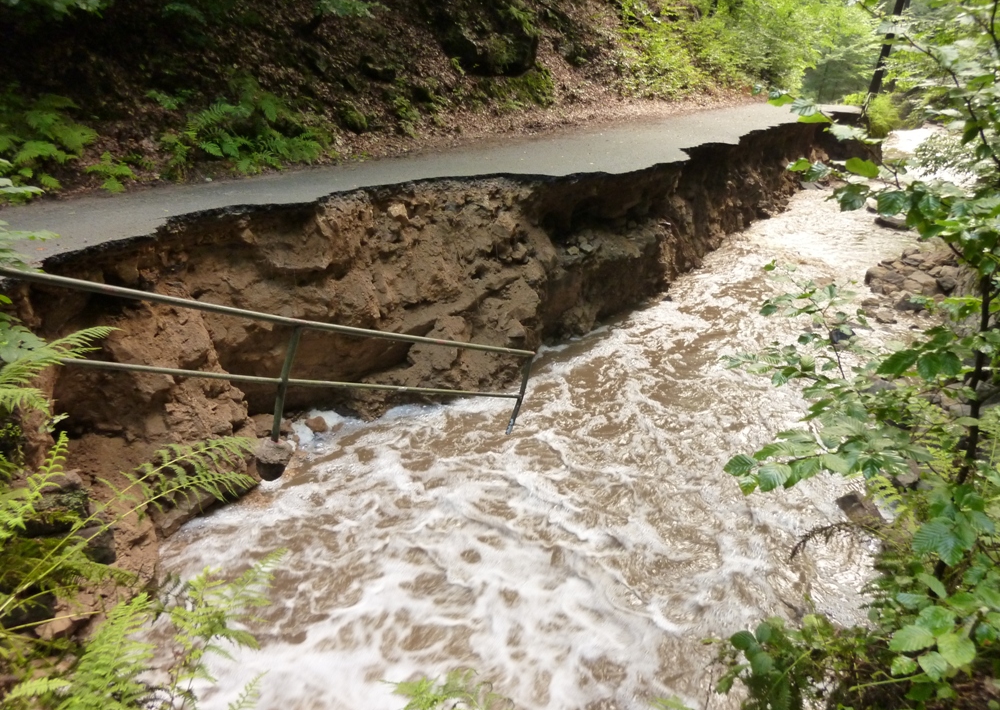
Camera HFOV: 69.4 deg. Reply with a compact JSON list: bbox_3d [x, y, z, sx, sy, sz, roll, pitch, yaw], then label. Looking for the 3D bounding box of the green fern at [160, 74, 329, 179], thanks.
[{"bbox_3d":[-2.729,-2.551,7.900,1.000,0.970,1.420,16,27,34],"label":"green fern"}]

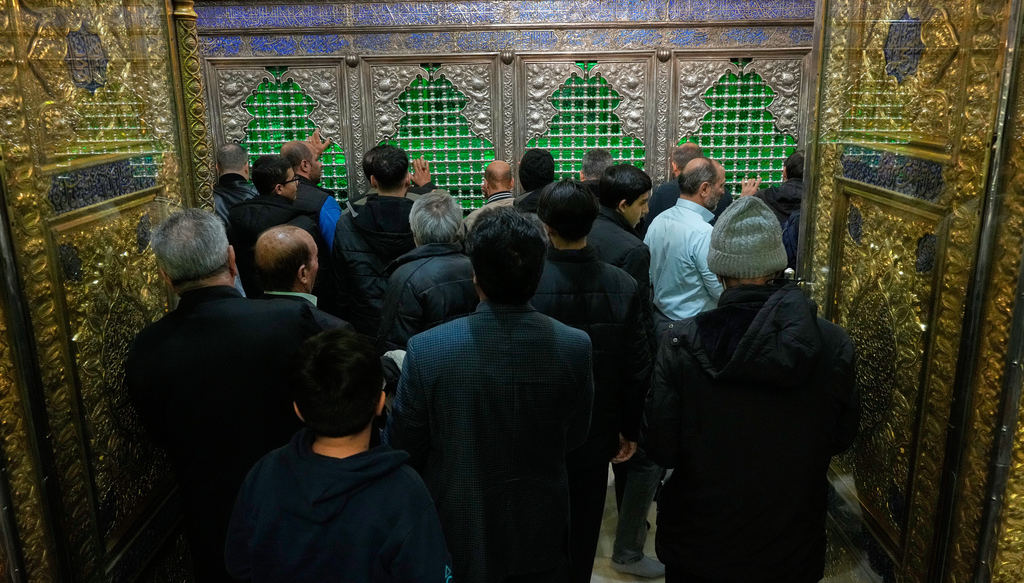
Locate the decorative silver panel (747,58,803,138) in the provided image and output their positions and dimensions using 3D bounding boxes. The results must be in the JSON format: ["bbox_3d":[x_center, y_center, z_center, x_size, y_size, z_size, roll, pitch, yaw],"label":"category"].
[{"bbox_3d":[1.505,-1.111,4.595,0.329,0.449,0.050,-1,14,0],"label":"decorative silver panel"}]

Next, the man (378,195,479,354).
[{"bbox_3d":[-0.252,0.464,2.917,0.520,1.665,0.380,1,14,7],"label":"man"}]

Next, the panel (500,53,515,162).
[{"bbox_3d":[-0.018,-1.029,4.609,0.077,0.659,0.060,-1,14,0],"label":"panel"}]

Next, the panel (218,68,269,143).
[{"bbox_3d":[-1.458,-1.009,4.325,0.273,0.391,0.050,-1,14,1],"label":"panel"}]

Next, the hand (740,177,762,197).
[{"bbox_3d":[1.297,-0.560,4.312,0.105,0.140,0.080,-1,14,1],"label":"hand"}]

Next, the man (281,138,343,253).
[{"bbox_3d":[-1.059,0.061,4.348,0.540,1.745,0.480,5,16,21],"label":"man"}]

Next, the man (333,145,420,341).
[{"bbox_3d":[-0.551,0.208,3.764,0.530,1.770,0.380,0,14,3],"label":"man"}]

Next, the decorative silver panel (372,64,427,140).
[{"bbox_3d":[-0.640,-1.088,4.591,0.313,0.424,0.050,-1,14,0],"label":"decorative silver panel"}]

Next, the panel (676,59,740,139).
[{"bbox_3d":[1.056,-1.036,4.282,0.343,0.418,0.050,-1,14,1],"label":"panel"}]

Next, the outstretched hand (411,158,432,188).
[{"bbox_3d":[-0.491,-0.645,4.317,0.110,0.160,0.070,-1,14,1],"label":"outstretched hand"}]

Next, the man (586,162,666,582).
[{"bbox_3d":[0.398,0.356,3.190,0.370,1.728,0.490,-14,19,-42],"label":"man"}]

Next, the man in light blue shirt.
[{"bbox_3d":[0.716,0.301,3.365,0.400,1.709,0.520,-12,18,-37],"label":"man in light blue shirt"}]

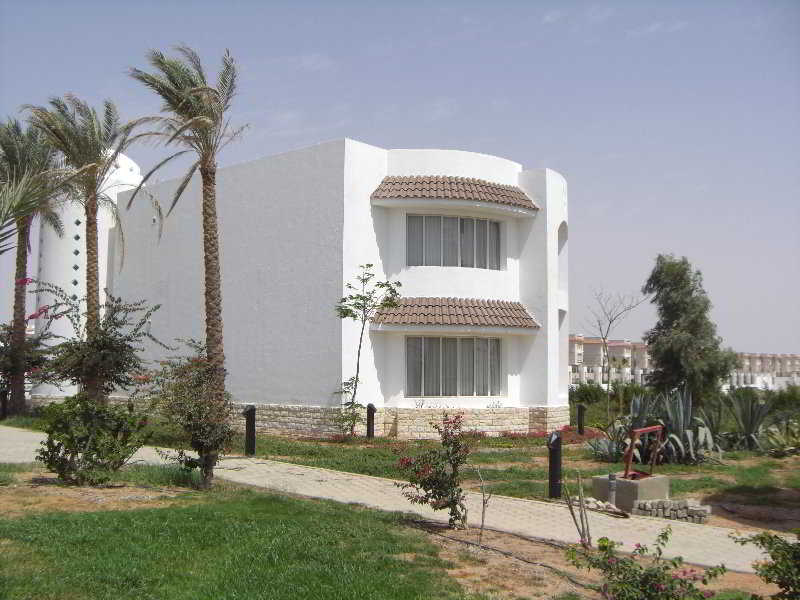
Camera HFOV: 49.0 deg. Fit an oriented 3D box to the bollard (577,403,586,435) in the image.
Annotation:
[{"bbox_3d":[5.214,3.428,25.300,0.200,0.900,0.200,-2,-5,24],"label":"bollard"}]

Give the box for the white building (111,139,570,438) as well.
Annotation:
[{"bbox_3d":[-1.975,0.147,29.447,14.300,8.050,9.400,-4,-6,44],"label":"white building"}]

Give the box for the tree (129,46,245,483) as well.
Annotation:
[{"bbox_3d":[-2.880,-0.468,11.900,1.600,5.950,1.700,0,-4,0],"label":"tree"}]

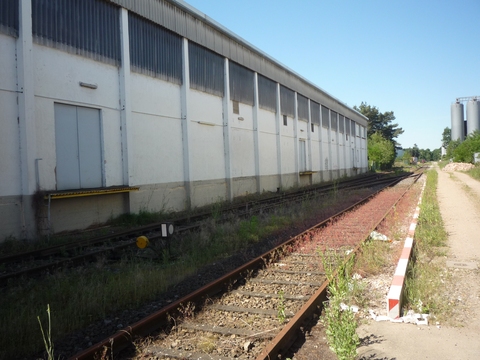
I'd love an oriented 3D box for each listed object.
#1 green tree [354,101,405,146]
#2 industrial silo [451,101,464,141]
[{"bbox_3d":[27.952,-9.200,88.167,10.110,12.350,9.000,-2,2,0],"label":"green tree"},{"bbox_3d":[71.485,-15.368,145.278,4.120,20.590,4.120,-2,2,0],"label":"industrial silo"}]

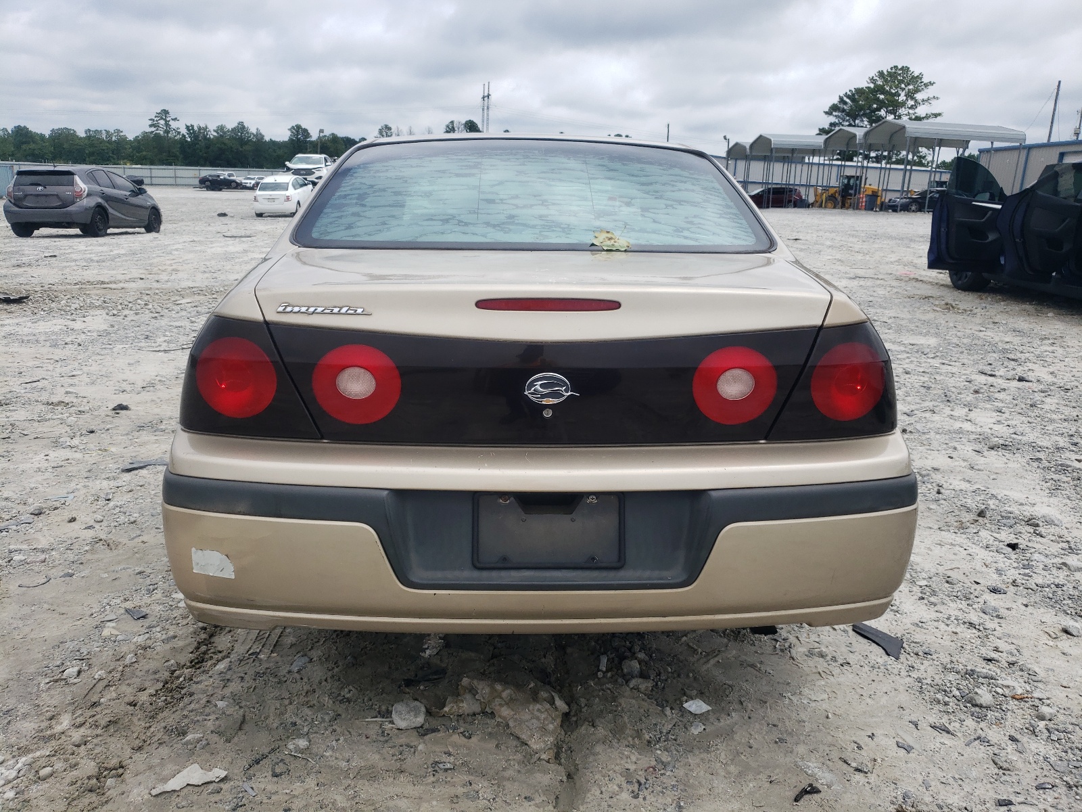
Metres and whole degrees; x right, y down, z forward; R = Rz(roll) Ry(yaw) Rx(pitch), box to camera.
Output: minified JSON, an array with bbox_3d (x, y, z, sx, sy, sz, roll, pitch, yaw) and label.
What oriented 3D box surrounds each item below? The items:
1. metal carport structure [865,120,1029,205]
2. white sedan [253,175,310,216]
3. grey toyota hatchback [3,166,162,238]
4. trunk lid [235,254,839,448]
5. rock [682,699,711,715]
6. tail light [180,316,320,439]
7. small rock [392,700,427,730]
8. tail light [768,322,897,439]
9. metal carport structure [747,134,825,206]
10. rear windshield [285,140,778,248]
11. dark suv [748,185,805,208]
[{"bbox_3d":[25.400,-15.300,52.200,7.300,5.600,6.900,2,15,0],"label":"metal carport structure"},{"bbox_3d":[-10.950,-8.830,34.300,1.770,1.500,4.500,-1,18,-4],"label":"white sedan"},{"bbox_3d":[-9.840,-4.490,17.780,1.695,1.450,3.995,0,15,-1],"label":"grey toyota hatchback"},{"bbox_3d":[0.000,-0.176,1.970,1.320,0.390,0.620,-1,15,-3],"label":"trunk lid"},{"bbox_3d":[0.363,0.700,1.898,0.067,0.025,0.045,1,15,0],"label":"rock"},{"bbox_3d":[-0.655,-0.062,1.800,0.400,0.250,0.230,2,15,5],"label":"tail light"},{"bbox_3d":[-0.293,0.693,1.820,0.077,0.052,0.065,1,15,0],"label":"small rock"},{"bbox_3d":[0.675,-0.064,1.875,0.390,0.250,0.230,-3,15,-12],"label":"tail light"},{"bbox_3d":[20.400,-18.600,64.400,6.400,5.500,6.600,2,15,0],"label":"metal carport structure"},{"bbox_3d":[-0.028,-0.634,2.388,1.320,0.140,0.710,-1,42,-3],"label":"rear windshield"},{"bbox_3d":[18.200,-16.400,64.300,4.800,1.720,1.880,-1,15,-5],"label":"dark suv"}]

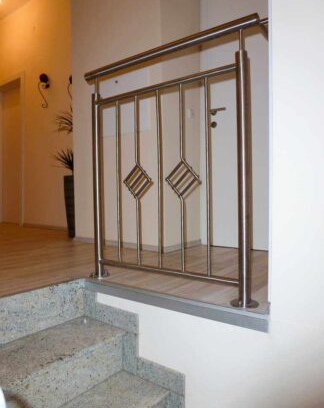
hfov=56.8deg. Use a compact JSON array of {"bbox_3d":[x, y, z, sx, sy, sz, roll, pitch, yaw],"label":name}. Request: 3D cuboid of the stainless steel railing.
[{"bbox_3d":[-0.004,-0.144,1.245,0.882,1.000,0.100,0,2,34],"label":"stainless steel railing"}]

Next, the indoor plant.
[{"bbox_3d":[-0.890,-0.325,3.001,0.400,1.290,0.400,-1,2,0],"label":"indoor plant"}]

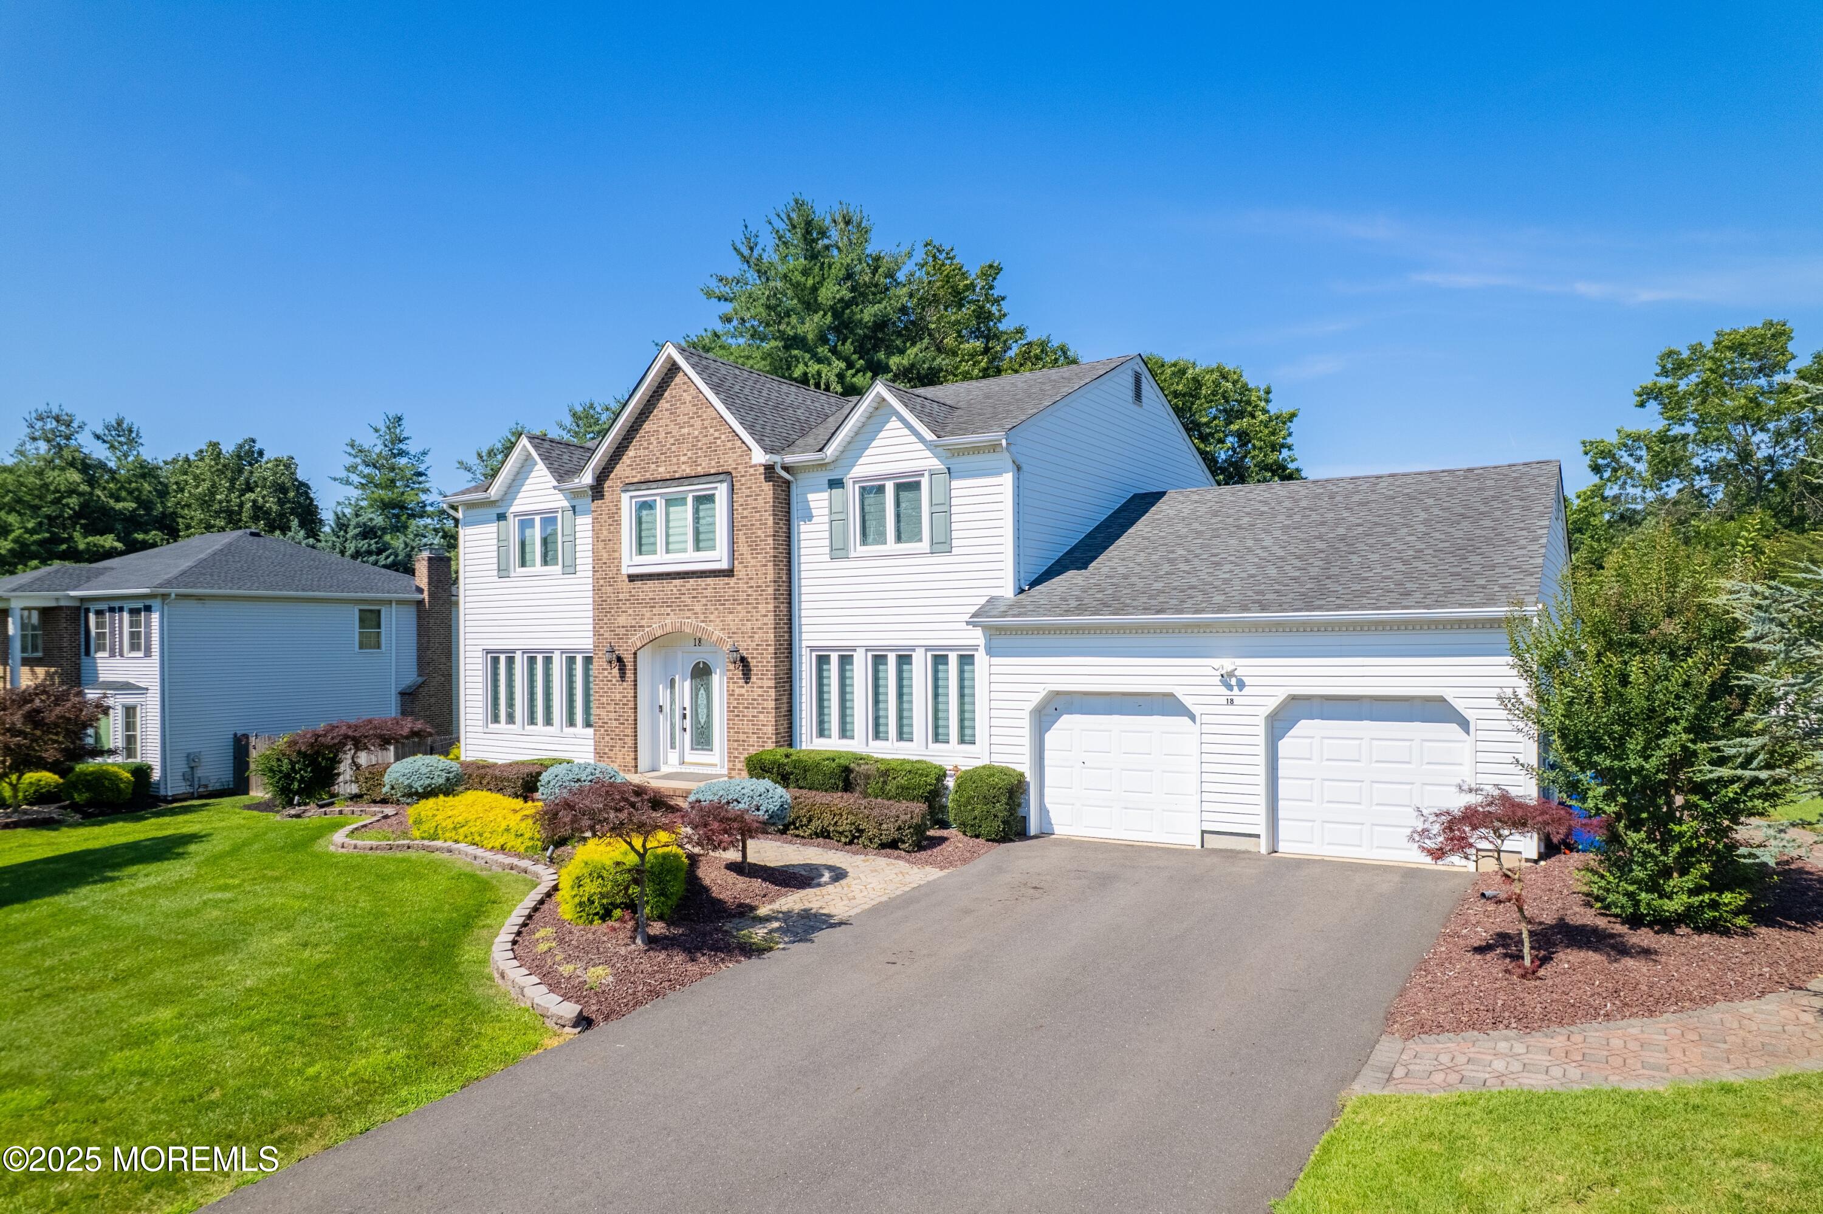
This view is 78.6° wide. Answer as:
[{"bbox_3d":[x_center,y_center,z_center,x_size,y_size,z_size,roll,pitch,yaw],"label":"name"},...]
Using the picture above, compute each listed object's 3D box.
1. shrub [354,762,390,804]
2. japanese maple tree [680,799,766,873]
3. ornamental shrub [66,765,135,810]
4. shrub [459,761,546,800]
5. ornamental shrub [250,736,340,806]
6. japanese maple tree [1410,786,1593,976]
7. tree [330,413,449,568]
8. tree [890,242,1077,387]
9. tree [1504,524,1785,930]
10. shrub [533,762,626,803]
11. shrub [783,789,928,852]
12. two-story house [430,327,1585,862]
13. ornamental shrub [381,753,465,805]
[{"bbox_3d":[-10.305,3.382,21.400,1.100,0.770,0.850,-2,-1,31],"label":"shrub"},{"bbox_3d":[-2.347,2.855,13.900,1.050,0.920,1.000,-1,-1,0],"label":"japanese maple tree"},{"bbox_3d":[-20.175,4.413,27.700,1.500,1.030,1.400,0,-2,-36],"label":"ornamental shrub"},{"bbox_3d":[-7.675,3.200,20.800,1.600,0.680,1.100,-2,-1,30],"label":"shrub"},{"bbox_3d":[-13.663,3.565,24.700,1.800,1.530,1.700,0,-1,-29],"label":"ornamental shrub"},{"bbox_3d":[5.019,2.303,9.400,1.600,1.600,1.500,-2,-1,31],"label":"japanese maple tree"},{"bbox_3d":[-24.374,-1.580,52.000,6.400,14.700,6.200,0,-1,-25],"label":"tree"},{"bbox_3d":[2.295,-3.936,37.000,7.200,16.000,7.000,-1,-1,4],"label":"tree"},{"bbox_3d":[6.855,1.088,10.500,2.250,3.600,2.250,-2,-1,33],"label":"tree"},{"bbox_3d":[-5.600,3.030,18.900,1.500,0.850,1.450,-2,-1,31],"label":"shrub"},{"bbox_3d":[-0.884,3.060,16.037,2.650,0.600,0.750,-2,-1,31],"label":"shrub"},{"bbox_3d":[1.670,-0.715,23.101,20.200,8.360,12.200,-2,-1,31],"label":"two-story house"},{"bbox_3d":[-9.150,3.210,20.900,1.500,0.870,1.450,-2,-1,31],"label":"ornamental shrub"}]

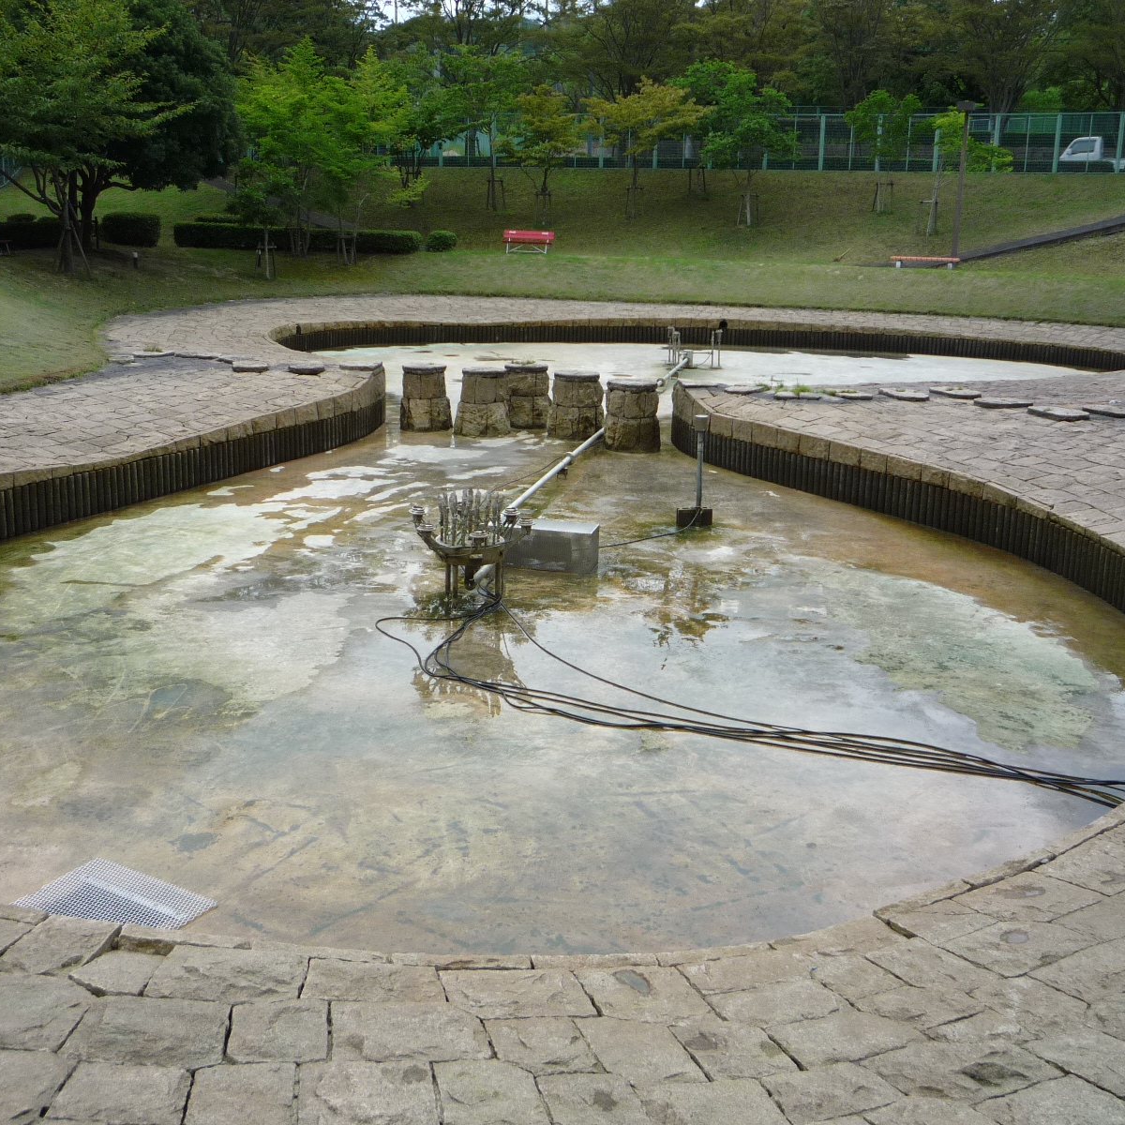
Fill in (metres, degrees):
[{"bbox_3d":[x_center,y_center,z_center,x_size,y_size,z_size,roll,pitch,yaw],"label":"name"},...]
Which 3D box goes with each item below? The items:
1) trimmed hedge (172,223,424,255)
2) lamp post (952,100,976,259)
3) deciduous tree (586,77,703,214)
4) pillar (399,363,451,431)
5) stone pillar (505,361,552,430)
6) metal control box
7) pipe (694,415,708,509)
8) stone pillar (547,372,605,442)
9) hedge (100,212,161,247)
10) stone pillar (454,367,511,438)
[{"bbox_3d":[-7.599,-9.270,37.300,7.050,0.700,0.950,1,15,0],"label":"trimmed hedge"},{"bbox_3d":[10.516,-10.072,34.266,0.520,3.993,0.520,1,16,0],"label":"lamp post"},{"bbox_3d":[2.478,-12.904,40.445,3.600,4.155,3.400,1,16,0],"label":"deciduous tree"},{"bbox_3d":[-1.392,-1.680,13.210,0.527,0.627,0.527,1,15,0],"label":"pillar"},{"bbox_3d":[-0.349,-1.737,13.548,0.497,0.614,0.497,1,15,0],"label":"stone pillar"},{"bbox_3d":[-0.059,-0.097,7.995,0.530,0.255,0.230,5,15,12],"label":"metal control box"},{"bbox_3d":[0.974,-0.700,9.151,0.092,0.655,0.092,1,15,0],"label":"pipe"},{"bbox_3d":[0.147,-1.555,12.861,0.548,0.632,0.548,1,15,0],"label":"stone pillar"},{"bbox_3d":[-12.639,-9.737,38.100,1.500,0.930,1.100,-1,15,-9],"label":"hedge"},{"bbox_3d":[-0.787,-1.603,12.971,0.565,0.626,0.565,1,15,0],"label":"stone pillar"}]

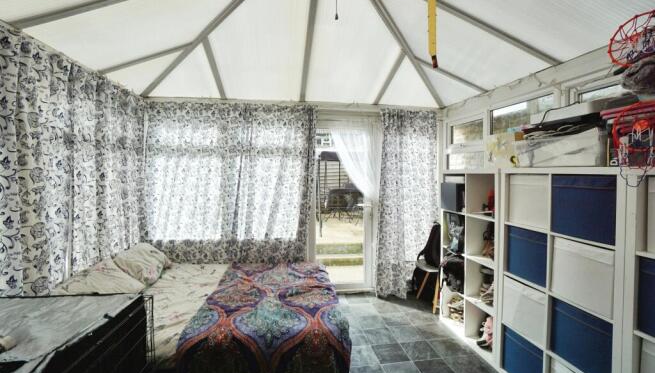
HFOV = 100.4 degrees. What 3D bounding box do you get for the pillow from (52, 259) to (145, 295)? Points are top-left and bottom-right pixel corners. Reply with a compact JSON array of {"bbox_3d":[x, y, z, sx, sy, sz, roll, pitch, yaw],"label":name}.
[{"bbox_3d":[-1.645,0.759,2.031,0.170,0.420,0.600,-43,8,-5],"label":"pillow"}]

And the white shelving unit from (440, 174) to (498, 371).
[{"bbox_3d":[1.389,0.619,2.394,0.390,1.500,0.755,-1,2,-8],"label":"white shelving unit"}]

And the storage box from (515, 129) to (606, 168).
[{"bbox_3d":[1.501,-0.216,1.643,0.360,0.200,0.500,-1,2,-8],"label":"storage box"}]

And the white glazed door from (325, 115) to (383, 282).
[{"bbox_3d":[0.342,0.212,3.305,0.720,2.050,0.120,-1,2,-7],"label":"white glazed door"}]

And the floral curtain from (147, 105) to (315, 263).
[{"bbox_3d":[-1.054,0.088,3.096,1.860,2.070,0.140,-1,2,-7],"label":"floral curtain"}]

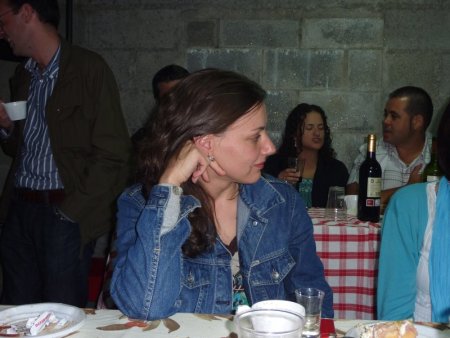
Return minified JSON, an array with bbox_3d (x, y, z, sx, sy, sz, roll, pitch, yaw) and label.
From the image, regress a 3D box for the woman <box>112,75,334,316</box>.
[{"bbox_3d":[-0.005,0.400,1.120,0.480,1.210,0.660,-1,5,-7],"label":"woman"}]

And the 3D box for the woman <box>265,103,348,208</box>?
[{"bbox_3d":[0.352,0.300,2.430,0.460,1.190,0.660,0,5,5],"label":"woman"}]

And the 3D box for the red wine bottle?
[{"bbox_3d":[0.505,0.029,1.890,0.075,0.298,0.075,0,5,0],"label":"red wine bottle"}]

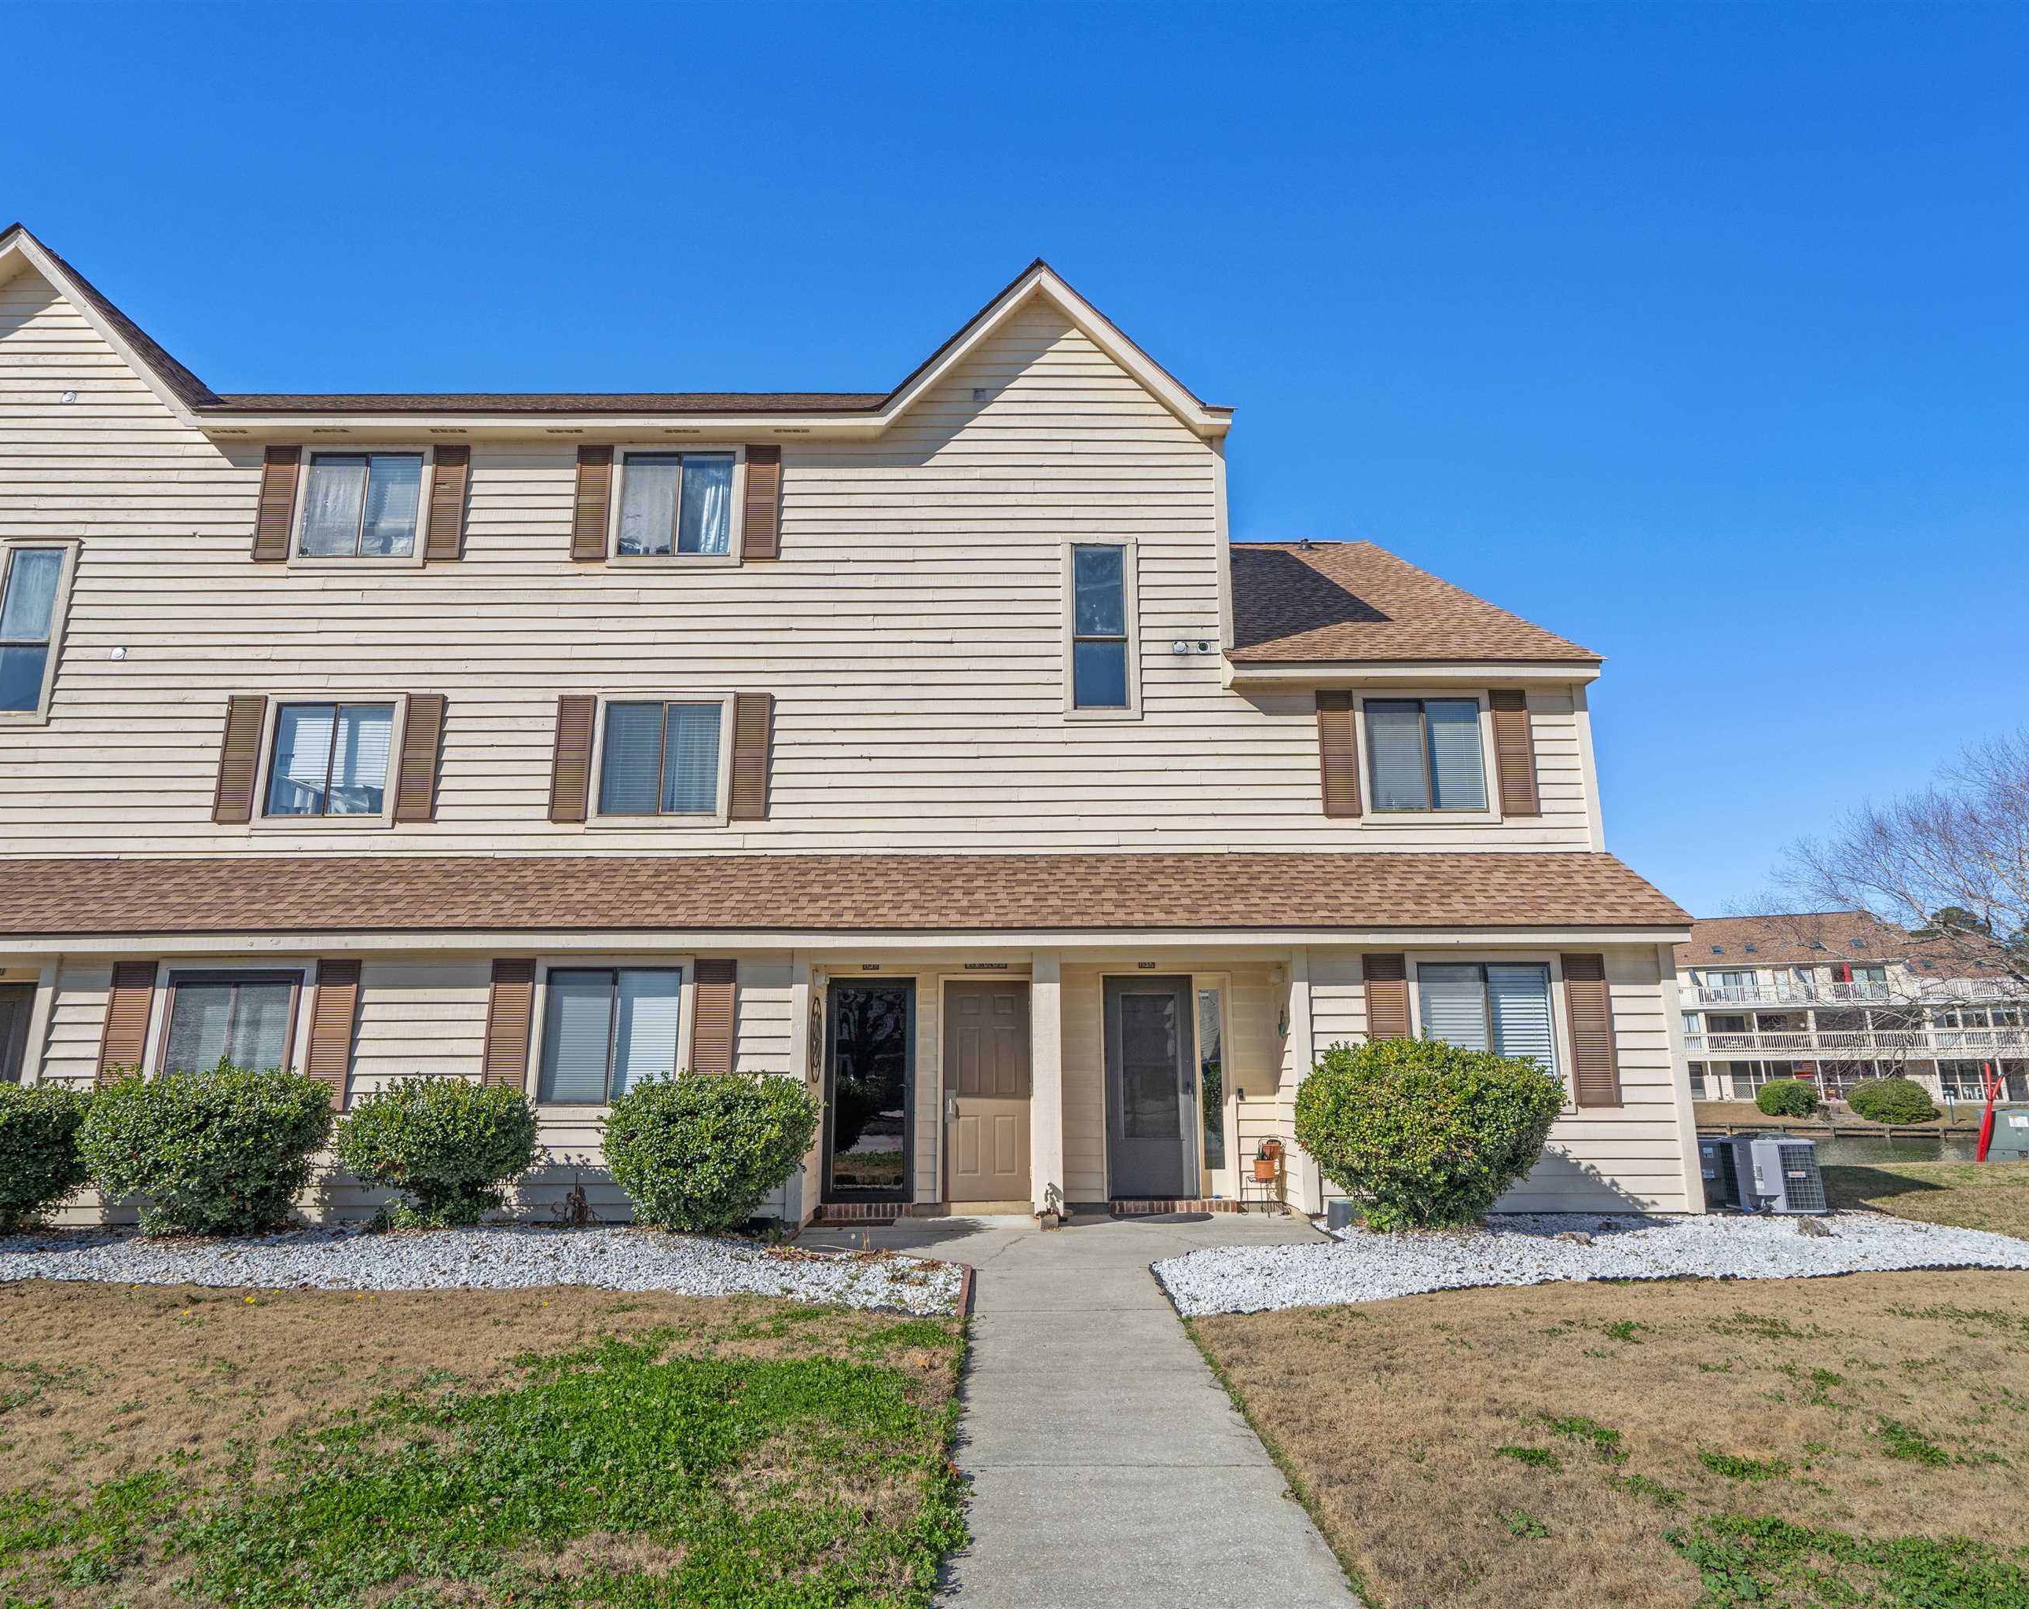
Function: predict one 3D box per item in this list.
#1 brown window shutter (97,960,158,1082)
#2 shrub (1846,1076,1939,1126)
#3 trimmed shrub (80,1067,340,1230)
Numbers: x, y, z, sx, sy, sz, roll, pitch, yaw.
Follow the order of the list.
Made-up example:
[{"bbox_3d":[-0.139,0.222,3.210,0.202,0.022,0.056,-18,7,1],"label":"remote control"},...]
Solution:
[{"bbox_3d":[-7.885,2.061,10.080,0.380,1.320,0.040,0,-13,-1],"label":"brown window shutter"},{"bbox_3d":[36.340,12.265,47.257,3.300,1.950,3.000,0,-13,-1],"label":"shrub"},{"bbox_3d":[-6.373,2.732,9.022,1.780,1.360,1.600,0,-13,-1],"label":"trimmed shrub"}]

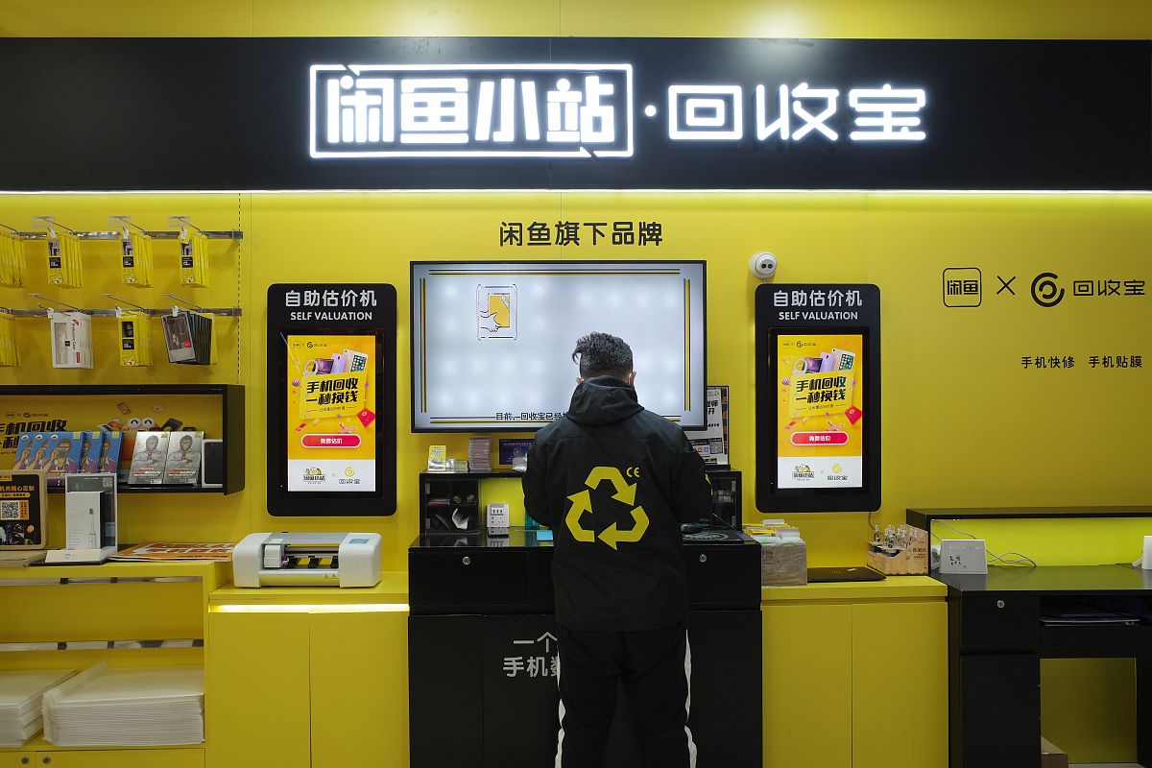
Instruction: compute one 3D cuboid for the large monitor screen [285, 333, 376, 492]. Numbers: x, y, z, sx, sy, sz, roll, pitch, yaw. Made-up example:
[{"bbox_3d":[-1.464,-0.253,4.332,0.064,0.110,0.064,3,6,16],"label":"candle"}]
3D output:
[{"bbox_3d":[-0.937,0.112,3.455,0.345,0.602,0.050,0,0,-2],"label":"large monitor screen"}]

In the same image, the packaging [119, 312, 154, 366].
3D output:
[{"bbox_3d":[-1.633,-0.161,3.328,0.064,0.196,0.125,0,0,-2],"label":"packaging"}]

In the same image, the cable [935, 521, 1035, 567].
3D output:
[{"bbox_3d":[1.580,0.624,3.475,0.370,0.165,0.130,0,-1,-2],"label":"cable"}]

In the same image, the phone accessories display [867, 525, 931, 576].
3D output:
[{"bbox_3d":[1.248,0.637,3.477,0.165,0.175,0.190,0,-1,-2],"label":"phone accessories display"}]

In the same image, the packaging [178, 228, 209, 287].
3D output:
[{"bbox_3d":[-1.430,-0.463,3.344,0.062,0.191,0.118,0,0,-2],"label":"packaging"}]

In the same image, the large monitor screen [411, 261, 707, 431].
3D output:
[{"bbox_3d":[-0.066,-0.143,3.477,1.137,0.656,0.070,0,-1,-2],"label":"large monitor screen"}]

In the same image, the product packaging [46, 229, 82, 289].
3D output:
[{"bbox_3d":[-1.888,-0.459,3.317,0.060,0.205,0.150,0,-1,-2],"label":"product packaging"}]

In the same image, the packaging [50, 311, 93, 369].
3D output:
[{"bbox_3d":[-1.866,-0.157,3.325,0.108,0.198,0.090,0,0,-2],"label":"packaging"}]

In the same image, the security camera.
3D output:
[{"bbox_3d":[0.744,-0.470,3.530,0.105,0.107,0.090,0,-1,-2],"label":"security camera"}]

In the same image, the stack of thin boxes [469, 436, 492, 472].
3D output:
[{"bbox_3d":[-0.367,0.270,3.446,0.082,0.130,0.125,0,-1,-2],"label":"stack of thin boxes"}]

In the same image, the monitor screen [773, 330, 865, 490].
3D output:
[{"bbox_3d":[0.949,0.107,3.515,0.345,0.602,0.050,0,0,-2],"label":"monitor screen"}]

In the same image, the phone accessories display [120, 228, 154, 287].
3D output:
[{"bbox_3d":[-1.632,-0.459,3.321,0.062,0.191,0.122,0,0,-2],"label":"phone accessories display"}]

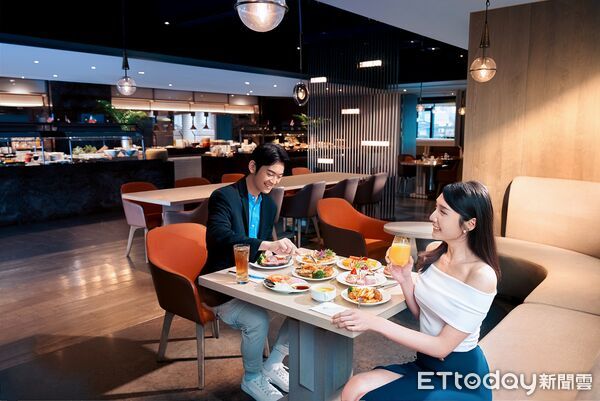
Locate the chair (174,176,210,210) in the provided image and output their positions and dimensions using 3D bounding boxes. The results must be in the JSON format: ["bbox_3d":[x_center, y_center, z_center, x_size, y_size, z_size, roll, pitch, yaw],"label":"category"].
[{"bbox_3d":[-1.165,0.147,5.965,0.580,0.840,0.570,7,11,41],"label":"chair"}]

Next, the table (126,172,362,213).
[{"bbox_3d":[-0.406,0.146,6.263,0.951,0.750,3.638,7,11,41],"label":"table"}]

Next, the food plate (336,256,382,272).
[{"bbox_3d":[0.296,0.312,2.326,0.233,0.050,0.233,0,8,0],"label":"food plate"}]

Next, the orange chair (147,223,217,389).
[{"bbox_3d":[-0.544,0.580,2.838,0.565,0.820,0.570,7,11,41],"label":"orange chair"}]

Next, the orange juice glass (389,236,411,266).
[{"bbox_3d":[0.356,0.183,1.660,0.077,0.110,0.077,0,8,0],"label":"orange juice glass"}]

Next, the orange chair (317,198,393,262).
[{"bbox_3d":[0.484,0.432,3.957,0.580,0.840,0.570,7,11,41],"label":"orange chair"}]

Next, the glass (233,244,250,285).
[{"bbox_3d":[-0.248,0.275,1.997,0.072,0.158,0.072,0,8,0],"label":"glass"}]

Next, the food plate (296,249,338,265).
[{"bbox_3d":[0.089,0.283,2.310,0.208,0.055,0.208,0,8,0],"label":"food plate"}]

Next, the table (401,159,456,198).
[{"bbox_3d":[2.833,-0.457,10.377,0.860,0.750,0.880,7,11,41],"label":"table"}]

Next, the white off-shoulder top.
[{"bbox_3d":[0.523,0.356,1.570,0.225,0.280,0.345,-4,9,-25],"label":"white off-shoulder top"}]

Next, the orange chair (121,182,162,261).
[{"bbox_3d":[-1.661,0.232,5.322,0.565,0.820,0.570,7,11,41],"label":"orange chair"}]

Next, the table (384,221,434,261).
[{"bbox_3d":[0.867,0.565,3.346,0.550,0.750,0.550,7,11,41],"label":"table"}]

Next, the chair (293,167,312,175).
[{"bbox_3d":[0.252,-0.088,7.542,0.580,0.840,0.570,7,11,41],"label":"chair"}]

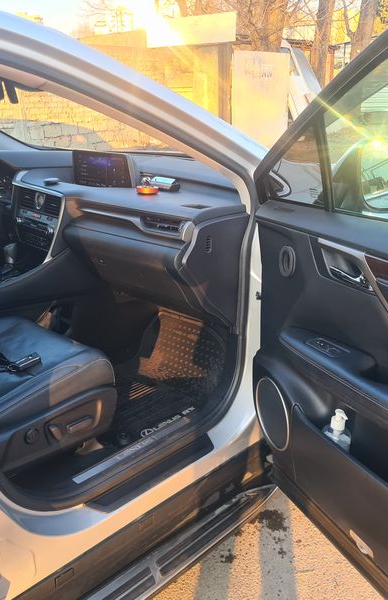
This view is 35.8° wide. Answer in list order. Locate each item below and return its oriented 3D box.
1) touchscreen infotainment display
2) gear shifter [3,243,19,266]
[{"bbox_3d":[-0.335,-0.490,2.252,0.035,0.130,0.325,-9,19,-44],"label":"touchscreen infotainment display"},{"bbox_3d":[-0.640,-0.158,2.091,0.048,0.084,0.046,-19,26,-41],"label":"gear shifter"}]

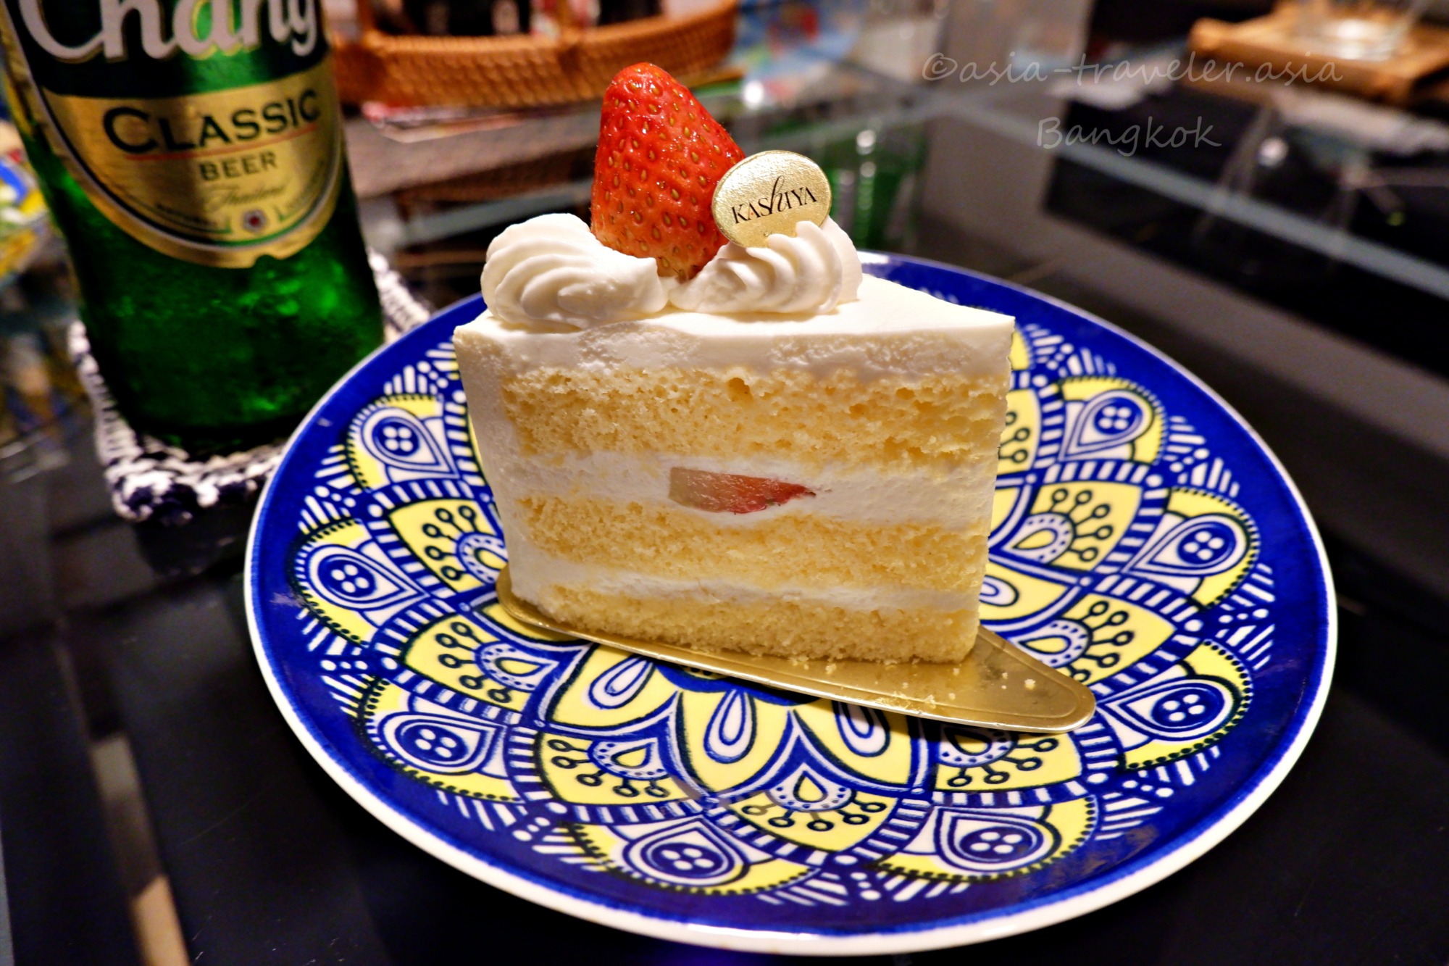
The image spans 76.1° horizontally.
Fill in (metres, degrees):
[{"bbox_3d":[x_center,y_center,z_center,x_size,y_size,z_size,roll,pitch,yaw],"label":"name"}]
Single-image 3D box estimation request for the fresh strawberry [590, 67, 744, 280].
[{"bbox_3d":[-0.009,-0.052,0.156,0.027,0.035,0.026,-3,38,3],"label":"fresh strawberry"}]

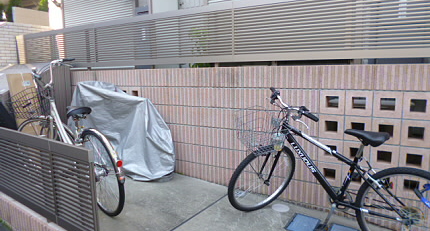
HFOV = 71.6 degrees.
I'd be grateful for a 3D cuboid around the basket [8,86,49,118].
[{"bbox_3d":[-1.670,-0.117,2.692,0.290,0.250,0.320,-4,19,4],"label":"basket"}]

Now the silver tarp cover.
[{"bbox_3d":[-1.097,0.125,3.319,1.550,1.000,0.520,4,6,30],"label":"silver tarp cover"}]

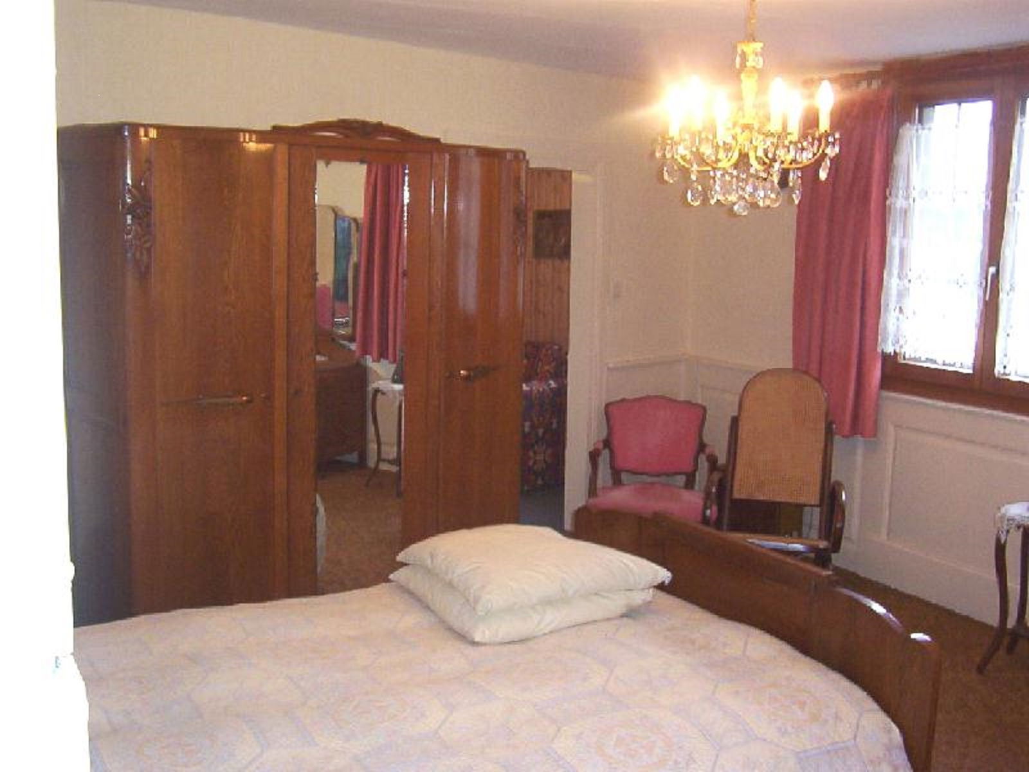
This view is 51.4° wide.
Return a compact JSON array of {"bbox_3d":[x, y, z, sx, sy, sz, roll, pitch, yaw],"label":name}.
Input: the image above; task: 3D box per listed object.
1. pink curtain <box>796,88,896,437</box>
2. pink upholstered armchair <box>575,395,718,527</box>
[{"bbox_3d":[1.565,-0.588,5.167,0.120,1.605,0.506,-4,11,-31],"label":"pink curtain"},{"bbox_3d":[0.613,0.524,4.885,0.600,0.885,0.600,3,9,8],"label":"pink upholstered armchair"}]

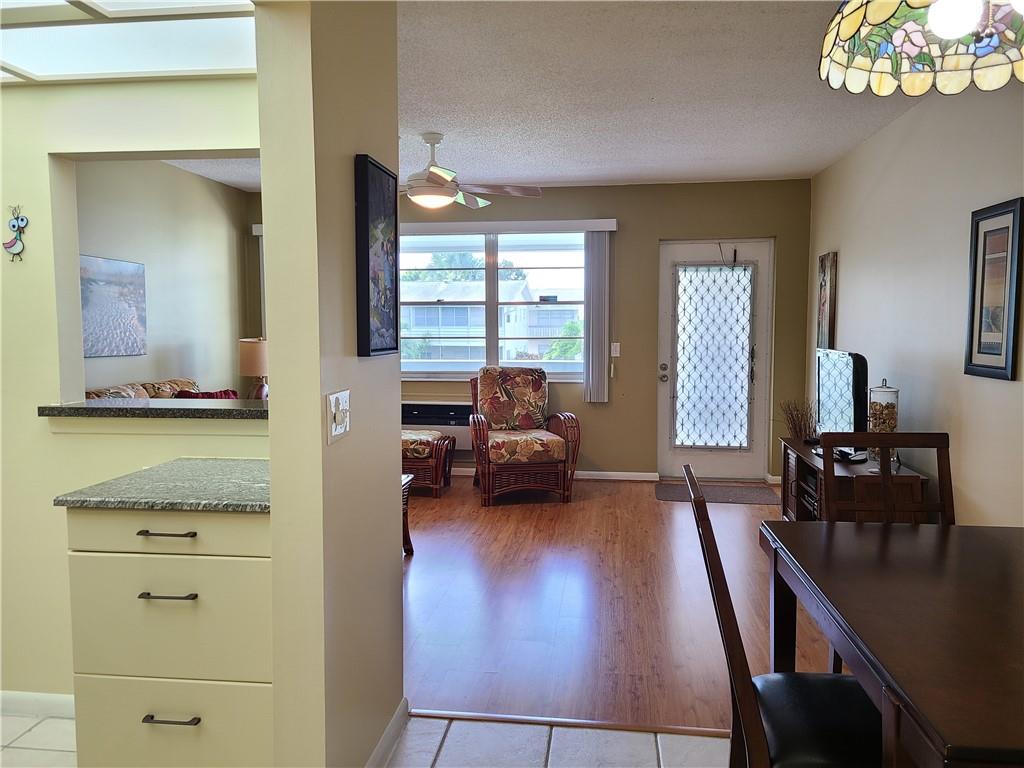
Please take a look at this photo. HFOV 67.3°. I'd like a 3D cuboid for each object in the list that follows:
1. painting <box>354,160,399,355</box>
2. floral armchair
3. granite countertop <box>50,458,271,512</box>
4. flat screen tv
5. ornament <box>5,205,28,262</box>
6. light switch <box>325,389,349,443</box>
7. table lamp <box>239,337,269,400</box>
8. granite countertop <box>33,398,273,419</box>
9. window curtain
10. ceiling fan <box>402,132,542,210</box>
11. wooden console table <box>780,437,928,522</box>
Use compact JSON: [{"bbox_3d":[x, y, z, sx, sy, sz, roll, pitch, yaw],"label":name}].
[{"bbox_3d":[-0.374,-0.344,2.156,0.035,0.523,0.290,1,5,6],"label":"painting"},{"bbox_3d":[0.046,0.377,6.118,0.810,1.000,0.850,-1,4,-10],"label":"floral armchair"},{"bbox_3d":[-0.803,0.274,2.141,0.555,0.022,0.610,0,4,7],"label":"granite countertop"},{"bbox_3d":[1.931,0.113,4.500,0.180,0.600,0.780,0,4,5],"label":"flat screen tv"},{"bbox_3d":[-1.604,-0.487,2.483,0.085,0.186,0.020,0,4,7],"label":"ornament"},{"bbox_3d":[-0.424,0.078,1.882,0.012,0.120,0.152,0,4,7],"label":"light switch"},{"bbox_3d":[-2.076,-0.047,6.408,0.385,0.680,0.385,0,4,7],"label":"table lamp"},{"bbox_3d":[-0.990,0.083,2.549,1.025,0.031,0.310,0,4,7],"label":"granite countertop"},{"bbox_3d":[0.715,-0.560,6.494,0.205,1.435,0.090,0,4,7],"label":"window curtain"},{"bbox_3d":[-0.492,-1.326,4.793,1.340,0.460,1.340,0,4,7],"label":"ceiling fan"},{"bbox_3d":[1.928,0.700,4.521,0.450,0.575,1.400,1,4,9],"label":"wooden console table"}]

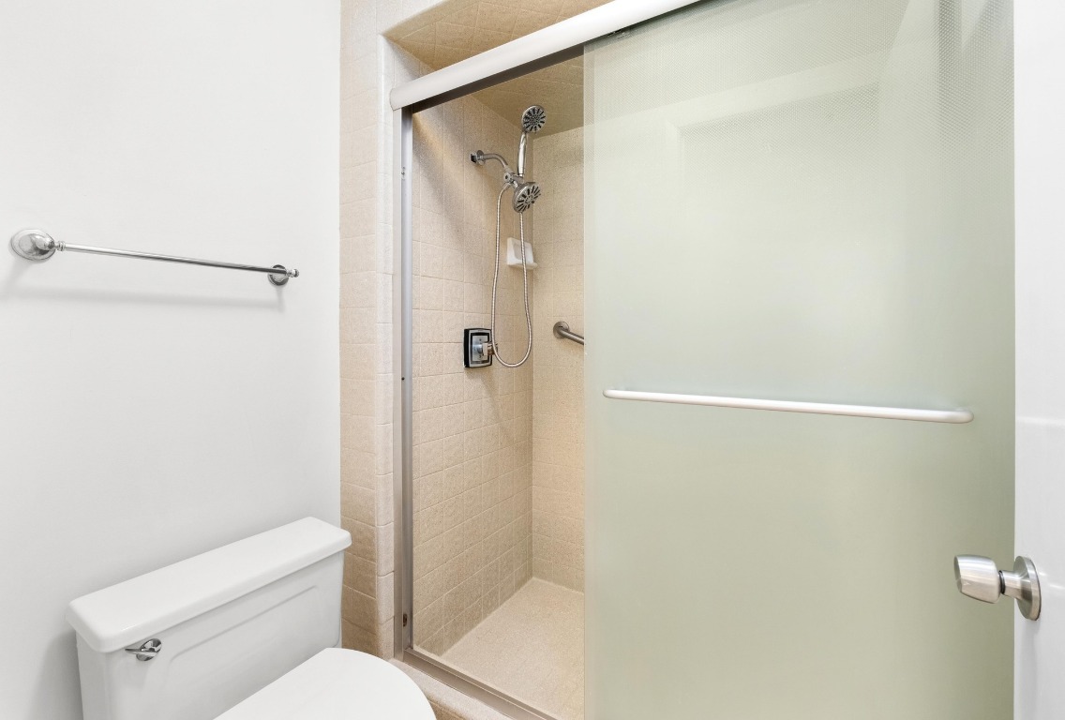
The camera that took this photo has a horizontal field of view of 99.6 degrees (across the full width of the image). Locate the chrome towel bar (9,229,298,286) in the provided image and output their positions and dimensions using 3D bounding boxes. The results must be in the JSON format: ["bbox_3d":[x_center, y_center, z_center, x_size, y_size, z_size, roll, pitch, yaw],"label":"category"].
[{"bbox_3d":[-0.772,-0.221,1.007,0.085,0.058,0.514,1,2,31],"label":"chrome towel bar"}]

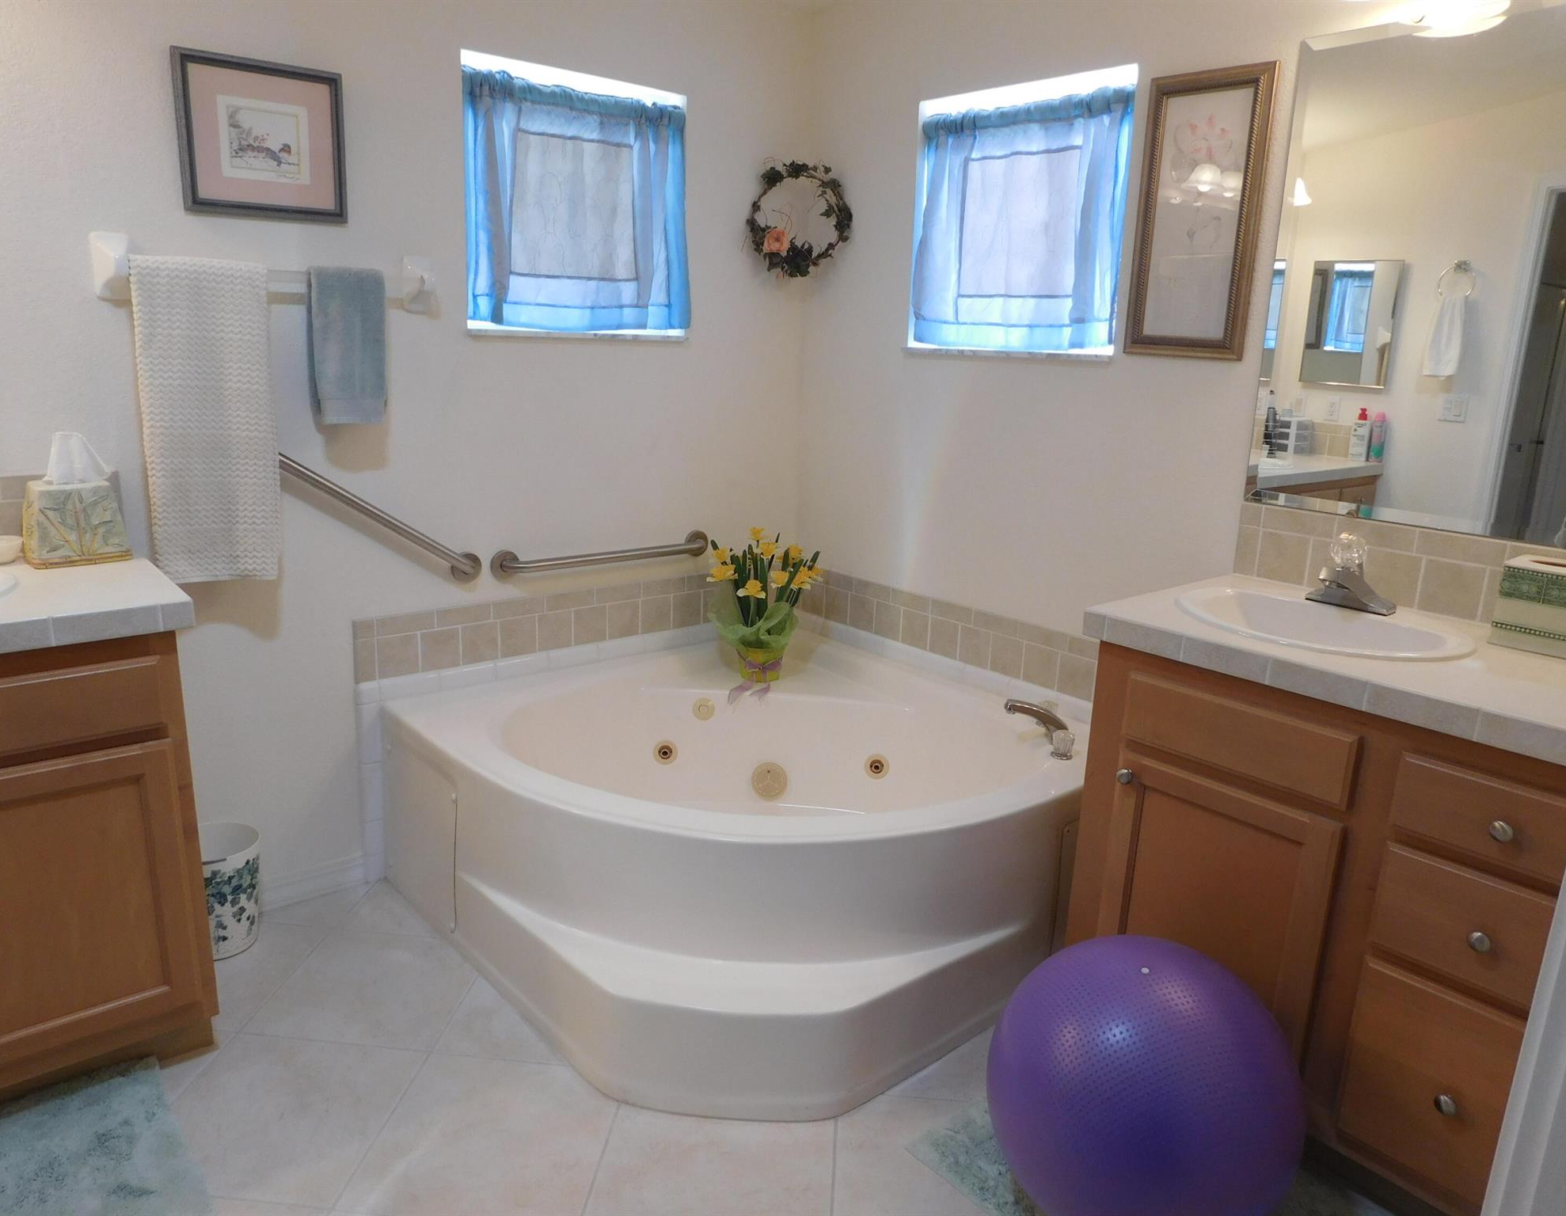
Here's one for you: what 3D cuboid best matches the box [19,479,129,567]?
[{"bbox_3d":[-1.383,-0.168,2.109,0.158,0.149,0.148,-10,19,-39],"label":"box"}]

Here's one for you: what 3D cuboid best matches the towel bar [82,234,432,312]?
[{"bbox_3d":[-1.065,-0.706,2.293,0.690,0.123,0.080,-10,19,-39],"label":"towel bar"}]

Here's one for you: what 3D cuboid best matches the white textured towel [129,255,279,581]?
[{"bbox_3d":[-1.192,-0.382,2.252,0.246,0.663,0.060,-10,18,-39],"label":"white textured towel"}]

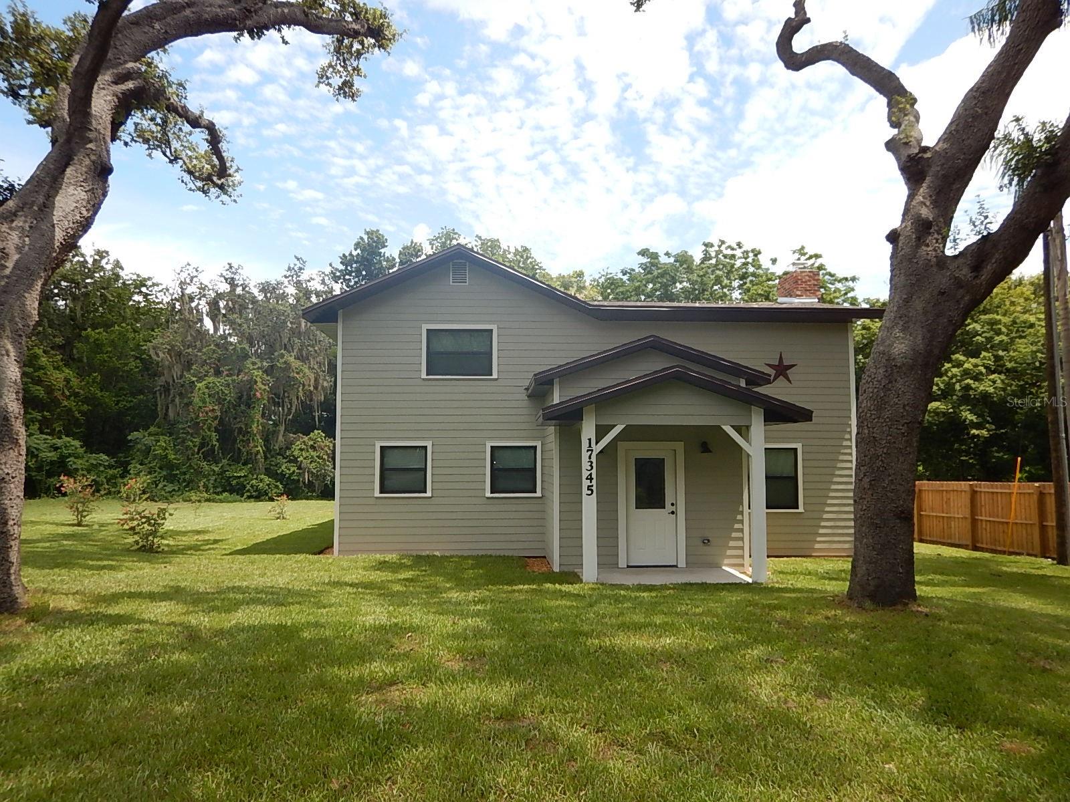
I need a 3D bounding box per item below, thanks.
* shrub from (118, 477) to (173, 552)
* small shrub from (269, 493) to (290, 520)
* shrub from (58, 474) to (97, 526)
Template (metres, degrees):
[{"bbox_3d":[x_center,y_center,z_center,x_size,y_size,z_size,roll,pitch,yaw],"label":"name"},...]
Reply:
[{"bbox_3d":[-8.349,2.428,15.900,1.200,1.612,1.164,0,-4,-3],"label":"shrub"},{"bbox_3d":[-8.317,3.477,24.200,0.682,0.873,0.661,0,-4,-3],"label":"small shrub"},{"bbox_3d":[-13.757,2.978,22.300,1.206,1.558,1.170,0,-4,-3],"label":"shrub"}]

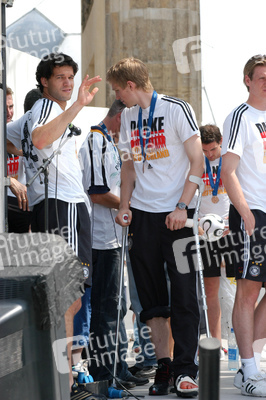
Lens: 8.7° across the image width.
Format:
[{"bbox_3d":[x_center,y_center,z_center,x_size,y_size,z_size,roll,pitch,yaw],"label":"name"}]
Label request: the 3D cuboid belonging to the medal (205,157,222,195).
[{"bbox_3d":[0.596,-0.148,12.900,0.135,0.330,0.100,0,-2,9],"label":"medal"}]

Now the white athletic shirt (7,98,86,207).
[{"bbox_3d":[-0.474,-0.249,9.550,0.320,0.610,0.500,1,-3,-21],"label":"white athletic shirt"}]

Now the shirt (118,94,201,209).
[{"bbox_3d":[0.150,-0.263,9.850,0.480,0.660,0.290,-1,-3,25],"label":"shirt"}]

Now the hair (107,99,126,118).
[{"bbox_3d":[-0.082,-0.559,10.600,0.200,0.170,0.165,23,-9,-16],"label":"hair"}]

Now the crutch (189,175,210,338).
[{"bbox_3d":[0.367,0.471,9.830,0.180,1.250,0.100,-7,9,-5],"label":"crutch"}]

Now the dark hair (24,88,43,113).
[{"bbox_3d":[-0.592,-0.604,10.800,0.170,0.190,0.200,0,-2,14],"label":"dark hair"}]

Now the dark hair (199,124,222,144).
[{"bbox_3d":[0.588,-0.483,13.050,0.175,0.170,0.200,0,16,14],"label":"dark hair"}]

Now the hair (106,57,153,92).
[{"bbox_3d":[-0.021,-0.695,9.850,0.235,0.210,0.185,-18,3,-14],"label":"hair"}]

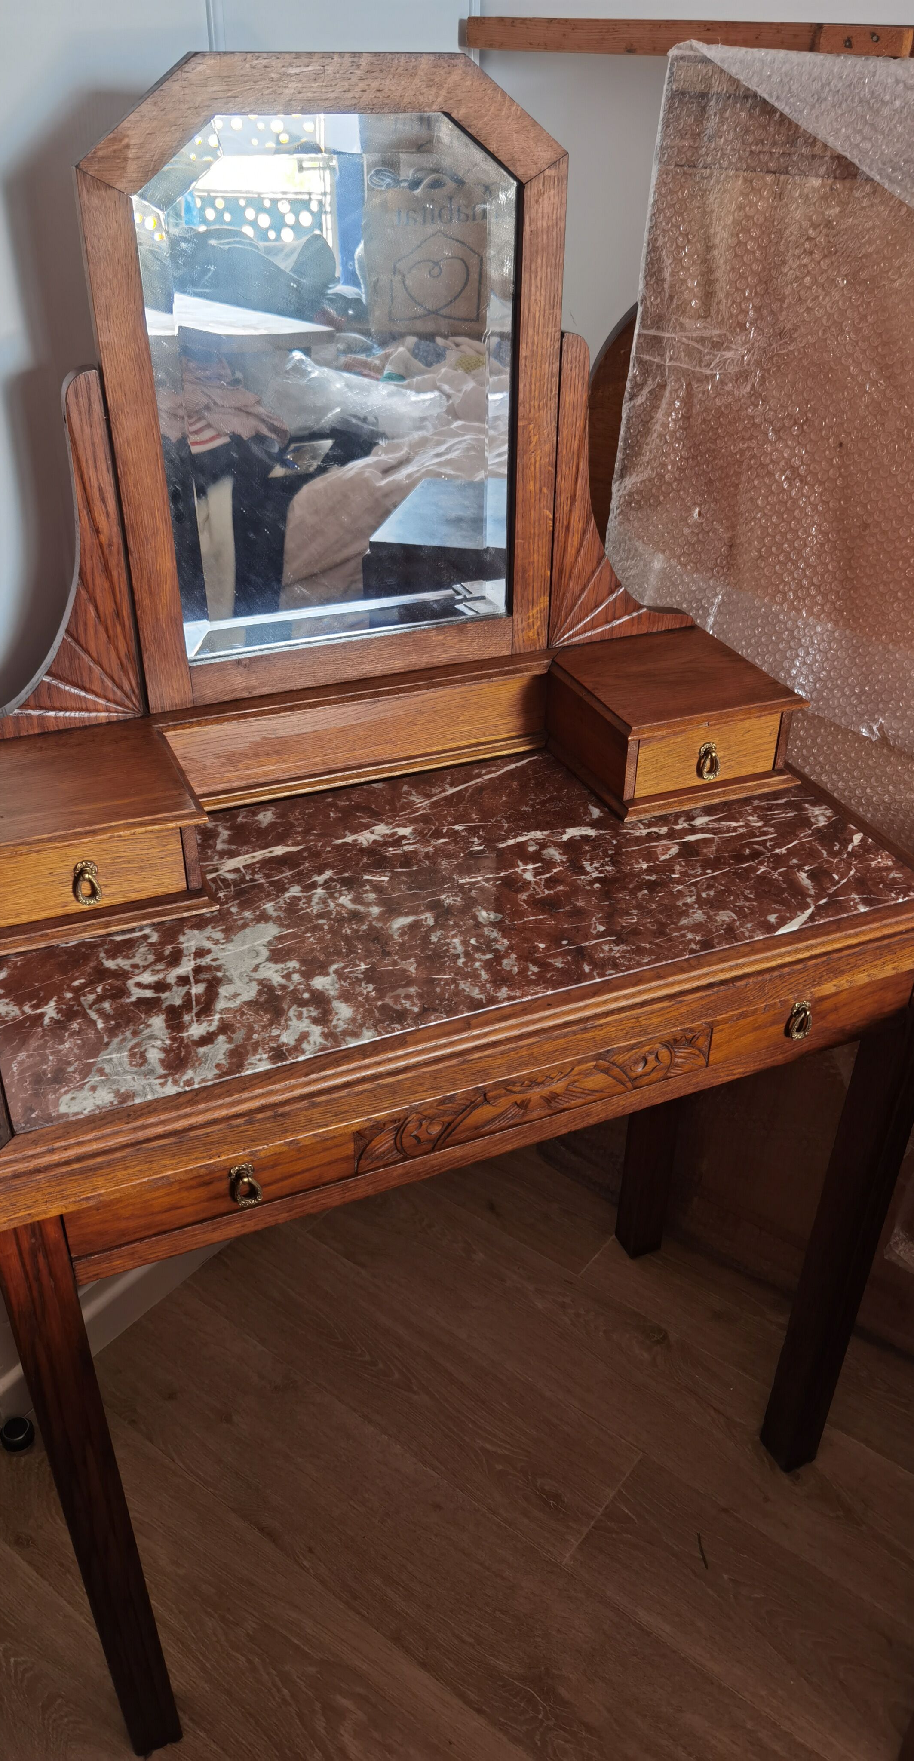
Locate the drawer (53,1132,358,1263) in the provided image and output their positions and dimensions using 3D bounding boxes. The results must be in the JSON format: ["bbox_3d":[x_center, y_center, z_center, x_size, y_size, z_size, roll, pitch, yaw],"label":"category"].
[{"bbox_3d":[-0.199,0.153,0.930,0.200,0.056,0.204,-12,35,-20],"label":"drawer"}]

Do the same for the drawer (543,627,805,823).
[{"bbox_3d":[0.194,-0.156,1.201,0.185,0.086,0.197,-12,35,-20],"label":"drawer"}]

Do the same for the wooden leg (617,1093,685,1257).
[{"bbox_3d":[0.251,0.176,1.506,0.046,0.727,0.045,-12,35,-20],"label":"wooden leg"}]

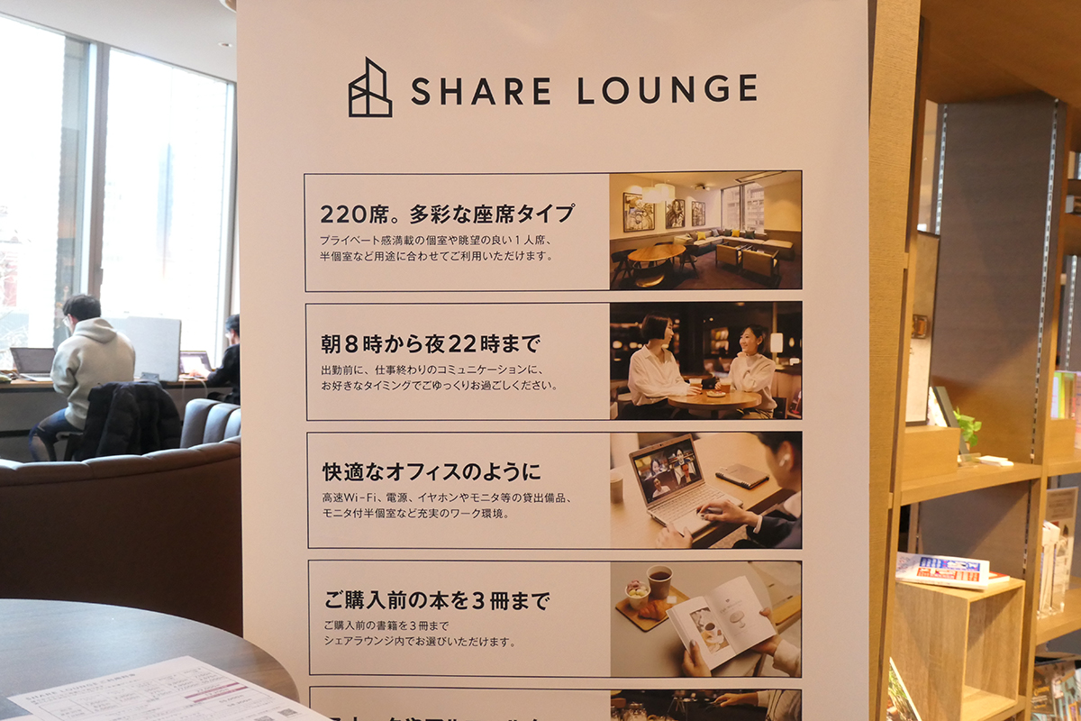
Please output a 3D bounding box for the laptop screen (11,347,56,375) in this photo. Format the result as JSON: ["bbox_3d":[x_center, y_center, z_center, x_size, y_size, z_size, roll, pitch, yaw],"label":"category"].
[{"bbox_3d":[-3.467,0.002,6.623,0.012,0.211,0.309,-37,-19,27],"label":"laptop screen"}]

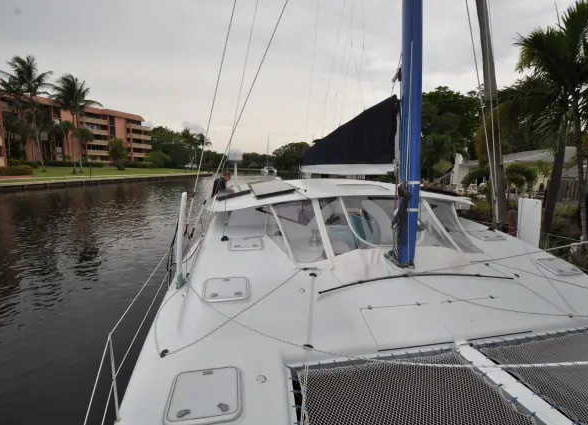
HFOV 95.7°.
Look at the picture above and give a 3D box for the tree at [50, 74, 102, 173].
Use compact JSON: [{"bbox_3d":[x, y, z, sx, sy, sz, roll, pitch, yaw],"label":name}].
[{"bbox_3d":[-39.572,-15.860,48.450,7.400,17.170,7.400,-8,13,-37],"label":"tree"}]

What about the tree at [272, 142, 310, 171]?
[{"bbox_3d":[-0.586,-21.723,104.016,15.000,10.900,15.000,0,10,0],"label":"tree"}]

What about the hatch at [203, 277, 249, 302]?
[{"bbox_3d":[-0.824,0.931,3.250,0.510,0.060,0.450,-2,18,-11],"label":"hatch"}]

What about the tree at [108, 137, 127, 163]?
[{"bbox_3d":[-41.332,-14.130,62.360,3.800,7.090,3.800,-7,12,-32],"label":"tree"}]

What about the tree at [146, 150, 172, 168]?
[{"bbox_3d":[-39.161,-15.416,77.536,6.800,5.140,6.800,-5,12,-26],"label":"tree"}]

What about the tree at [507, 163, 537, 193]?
[{"bbox_3d":[16.053,-2.351,18.791,1.800,2.310,1.800,8,14,40],"label":"tree"}]

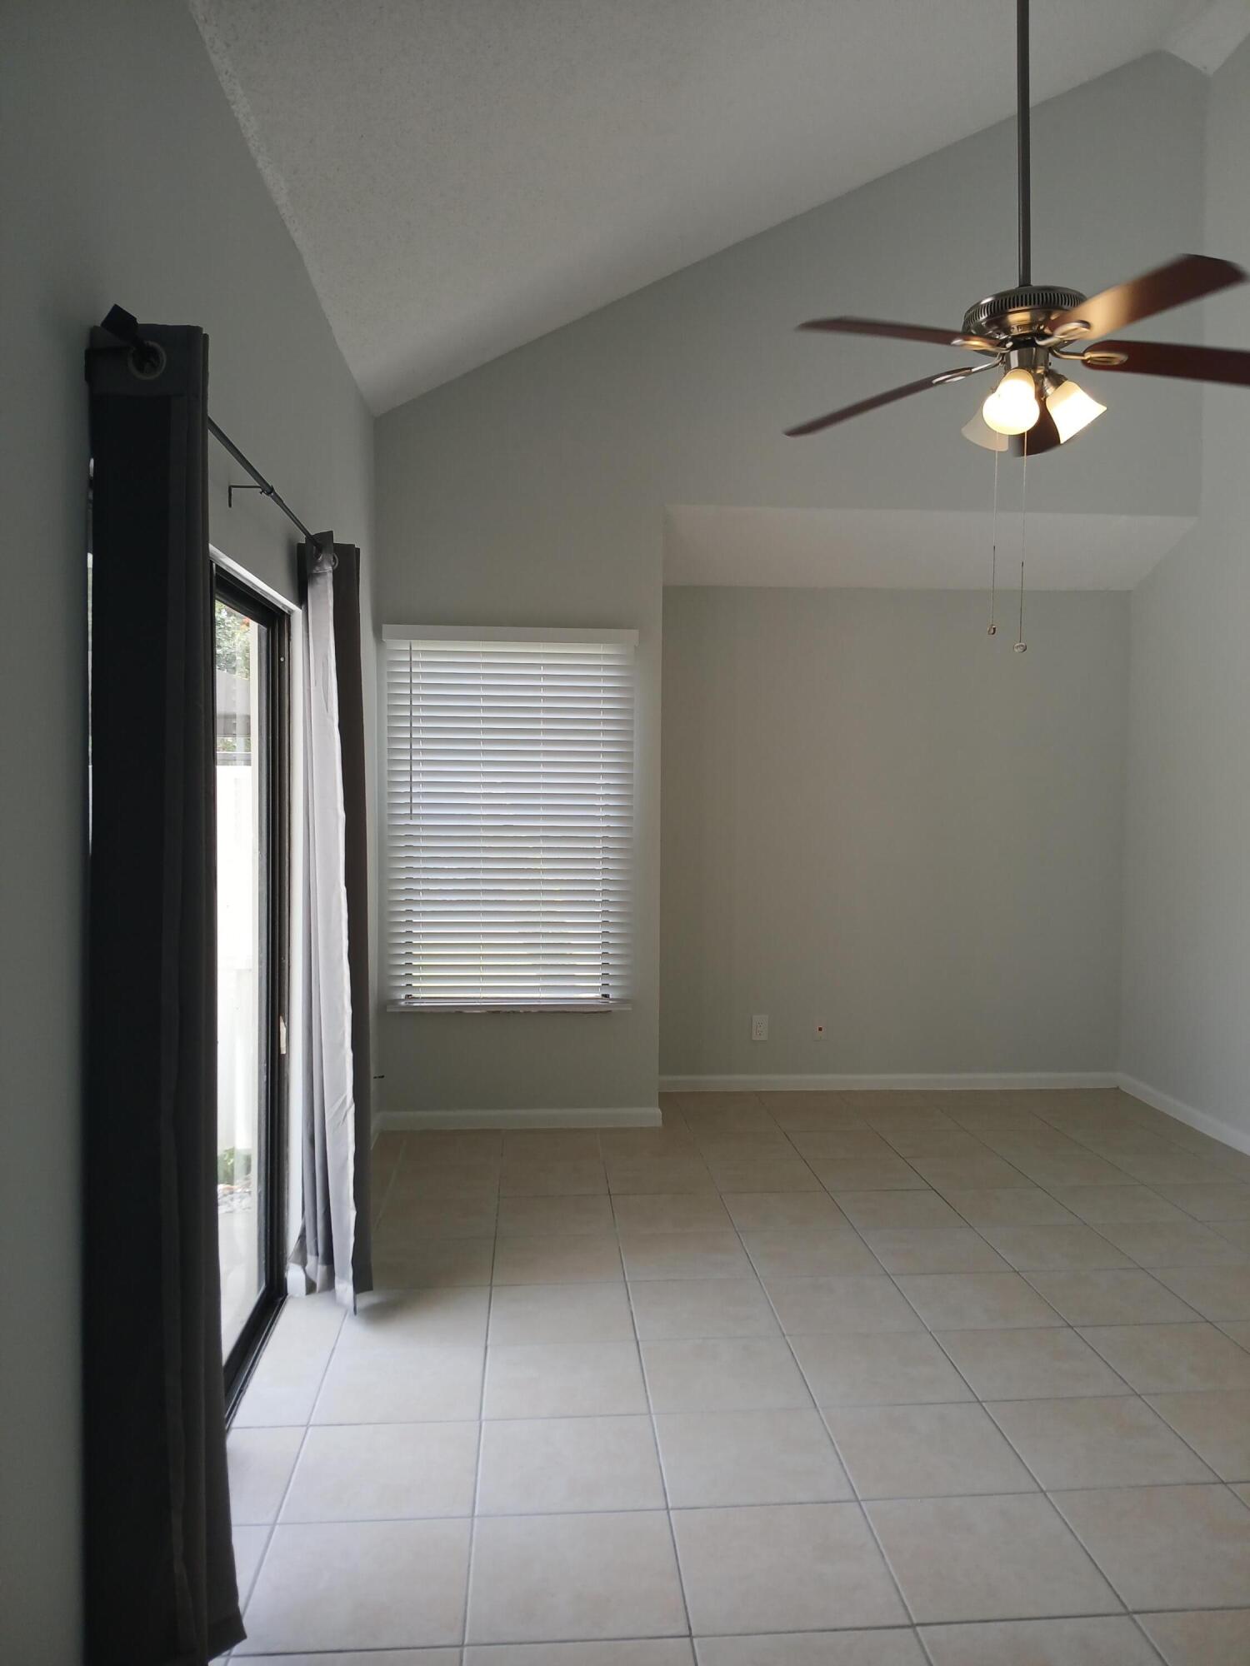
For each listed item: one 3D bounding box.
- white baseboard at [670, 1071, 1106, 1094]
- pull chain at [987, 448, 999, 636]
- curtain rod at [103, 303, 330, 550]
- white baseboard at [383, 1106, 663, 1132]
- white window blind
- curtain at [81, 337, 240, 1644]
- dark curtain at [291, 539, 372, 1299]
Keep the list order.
[{"bbox_3d":[1.281,1.223,6.123,2.317,0.080,0.015,0,3,-4],"label":"white baseboard"},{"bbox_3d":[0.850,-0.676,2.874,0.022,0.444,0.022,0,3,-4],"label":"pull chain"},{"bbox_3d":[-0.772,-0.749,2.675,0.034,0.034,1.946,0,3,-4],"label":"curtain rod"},{"bbox_3d":[-0.446,1.247,5.459,1.236,0.080,0.015,0,3,-4],"label":"white baseboard"},{"bbox_3d":[-0.485,-0.056,5.368,1.066,1.630,0.090,0,3,-4],"label":"white window blind"},{"bbox_3d":[-0.723,0.321,2.017,0.175,2.162,0.229,0,3,-4],"label":"curtain"},{"bbox_3d":[-0.837,0.248,3.578,0.196,2.171,0.318,0,3,-4],"label":"dark curtain"}]

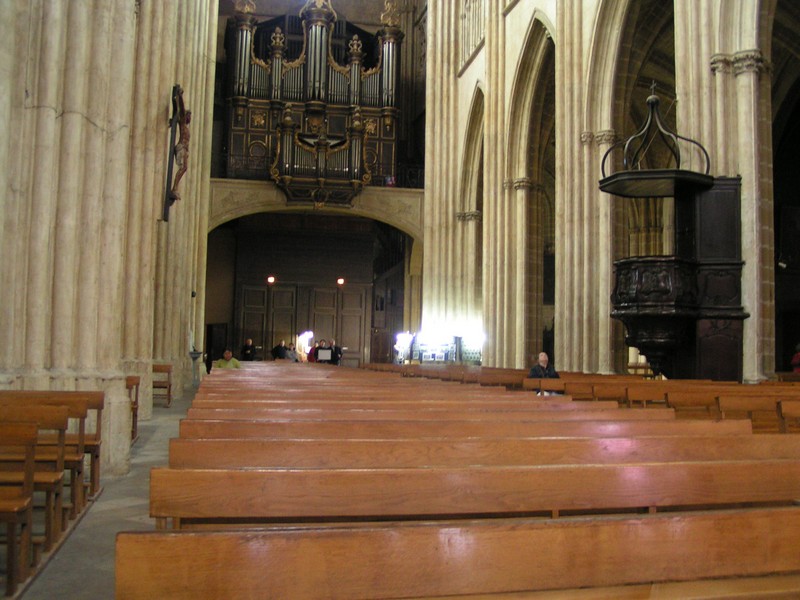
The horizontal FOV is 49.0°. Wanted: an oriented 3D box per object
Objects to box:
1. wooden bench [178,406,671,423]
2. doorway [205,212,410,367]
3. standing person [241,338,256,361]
[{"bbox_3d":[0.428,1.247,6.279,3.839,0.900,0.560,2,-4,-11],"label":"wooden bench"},{"bbox_3d":[-3.753,-0.120,37.372,8.805,7.311,1.000,2,-4,-11],"label":"doorway"},{"bbox_3d":[-5.363,2.235,30.947,0.520,1.720,0.330,2,-4,-11],"label":"standing person"}]

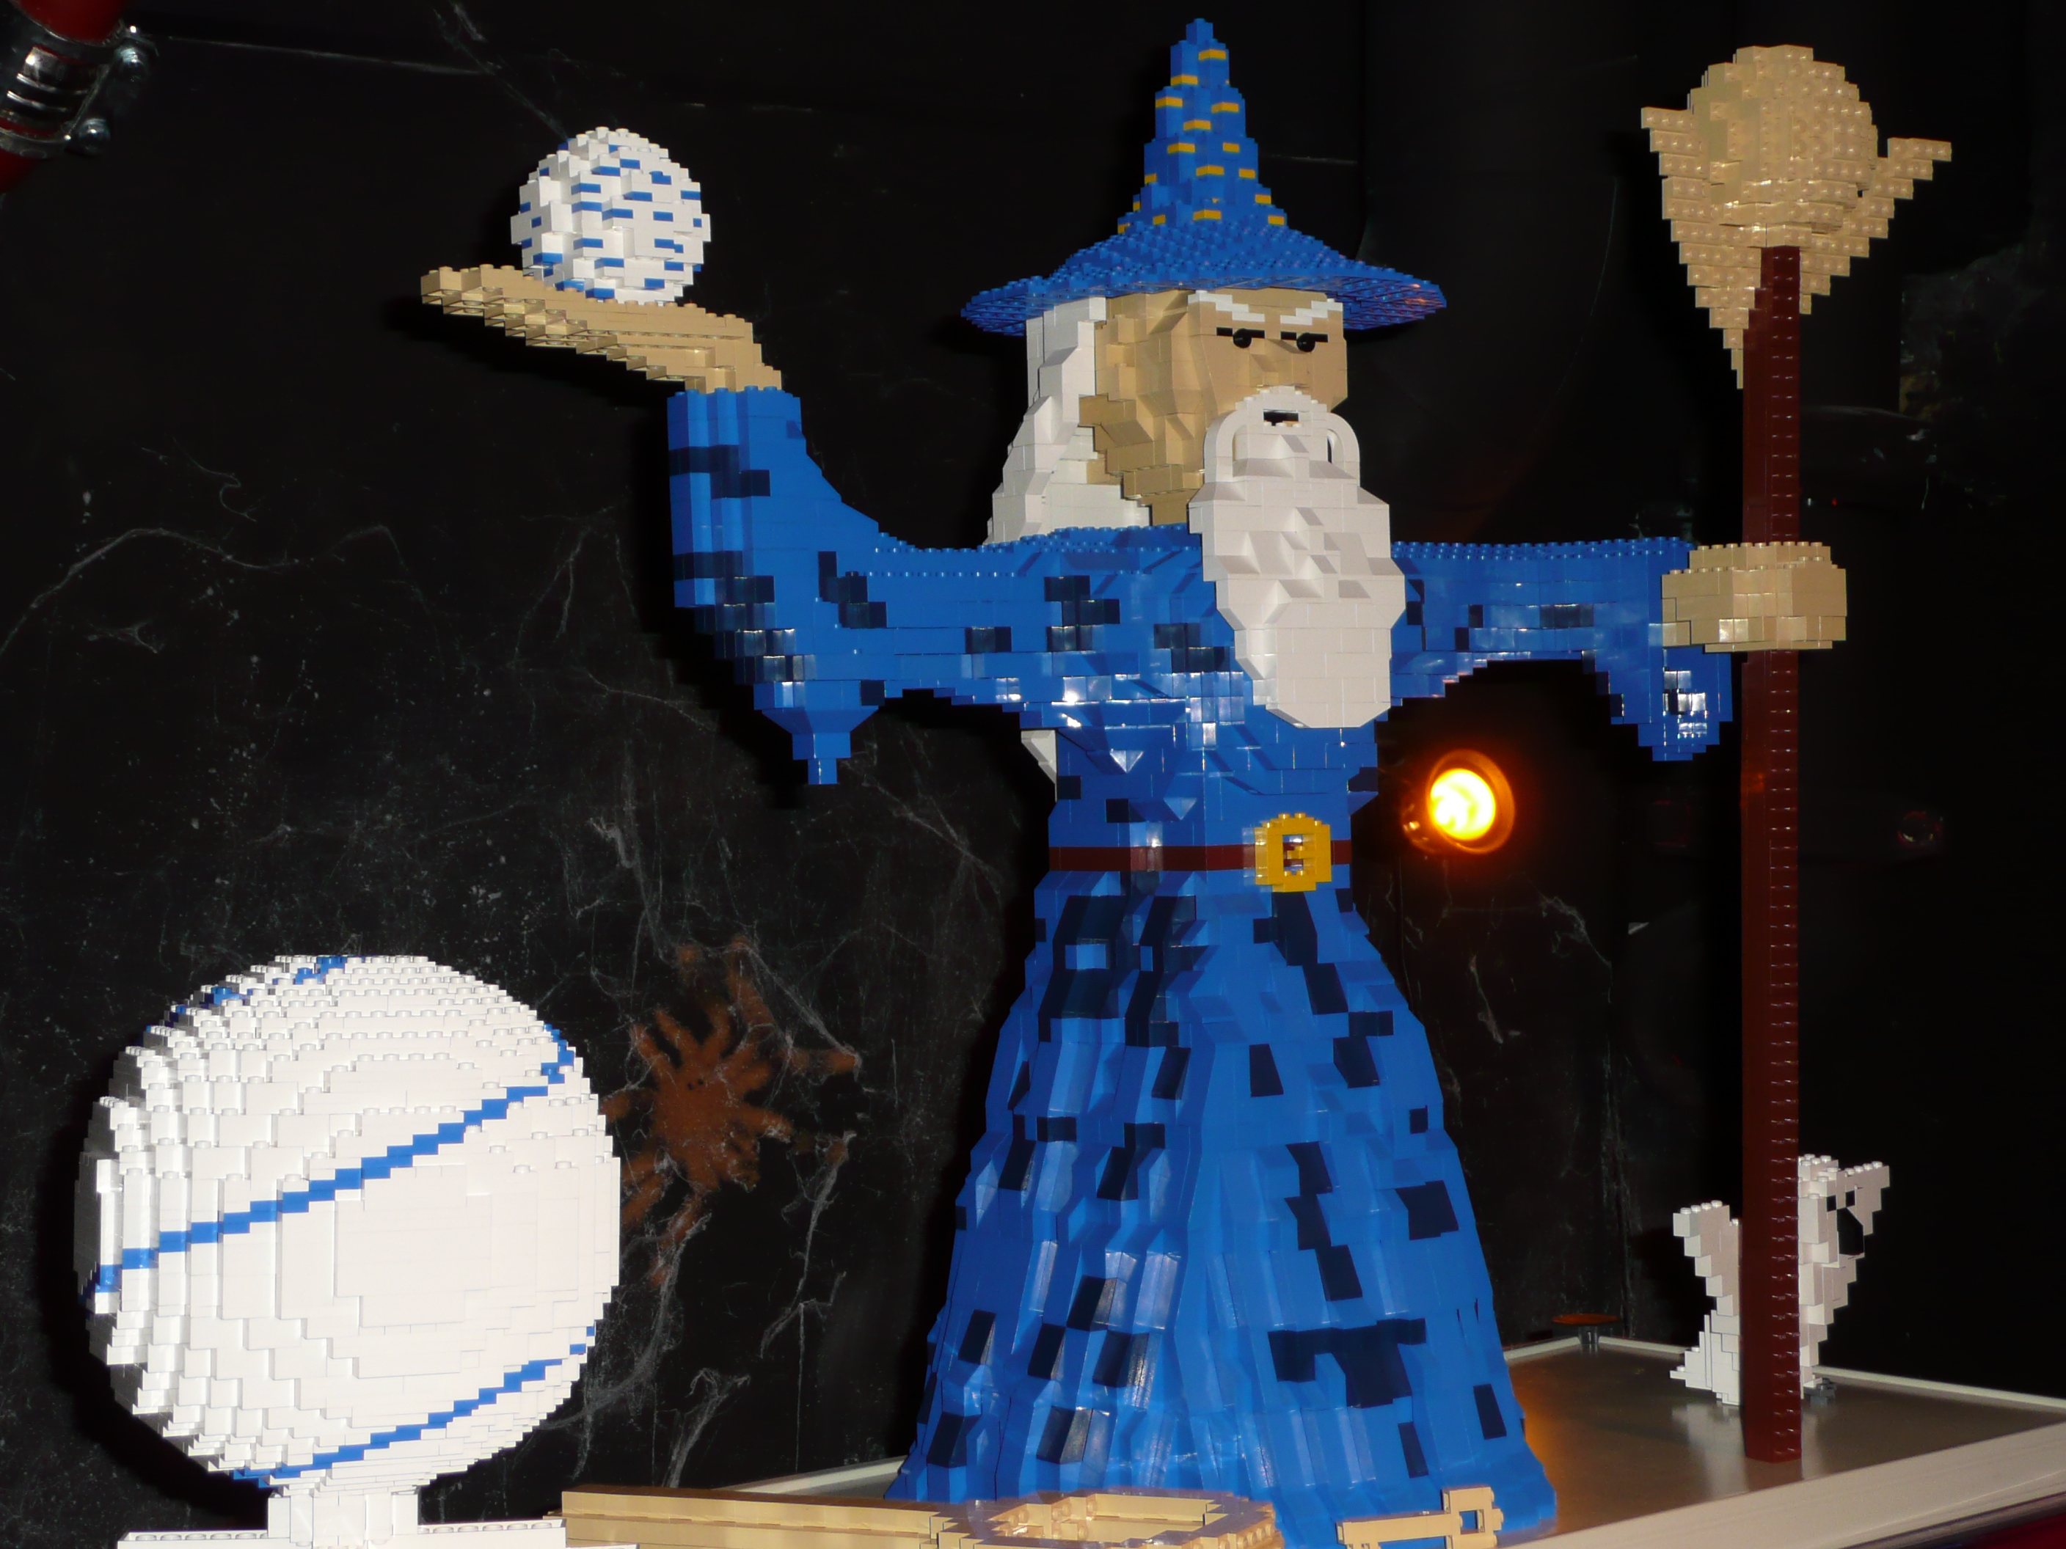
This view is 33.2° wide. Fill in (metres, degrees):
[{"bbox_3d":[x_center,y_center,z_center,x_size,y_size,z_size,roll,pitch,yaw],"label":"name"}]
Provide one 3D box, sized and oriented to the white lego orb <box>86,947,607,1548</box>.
[{"bbox_3d":[-0.229,0.152,1.160,0.177,0.183,0.177,0,0,-24],"label":"white lego orb"}]

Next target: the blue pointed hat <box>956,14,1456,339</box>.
[{"bbox_3d":[0.069,-0.248,1.400,0.195,0.120,0.195,-1,0,0],"label":"blue pointed hat"}]

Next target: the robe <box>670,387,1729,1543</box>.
[{"bbox_3d":[0.068,0.070,1.372,0.437,0.431,0.260,-2,0,-33],"label":"robe"}]

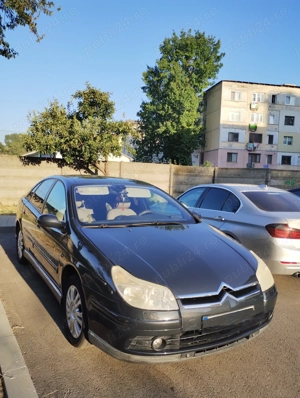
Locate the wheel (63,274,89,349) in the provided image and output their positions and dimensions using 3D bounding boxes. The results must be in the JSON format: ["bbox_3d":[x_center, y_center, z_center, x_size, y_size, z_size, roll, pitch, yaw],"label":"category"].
[{"bbox_3d":[-0.573,0.965,2.792,0.210,0.640,0.640,1,5,-31],"label":"wheel"}]

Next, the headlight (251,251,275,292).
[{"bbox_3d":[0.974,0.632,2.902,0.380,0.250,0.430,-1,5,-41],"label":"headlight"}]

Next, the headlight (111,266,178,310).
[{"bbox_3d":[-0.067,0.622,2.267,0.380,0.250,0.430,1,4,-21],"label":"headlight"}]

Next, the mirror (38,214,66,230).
[{"bbox_3d":[-0.970,0.226,3.157,0.250,0.160,0.140,1,5,-31],"label":"mirror"}]

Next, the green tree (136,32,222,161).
[{"bbox_3d":[2.562,-7.614,28.505,7.600,14.429,7.200,3,4,0],"label":"green tree"}]

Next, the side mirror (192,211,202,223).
[{"bbox_3d":[0.601,0.242,4.116,0.250,0.160,0.140,1,5,-31],"label":"side mirror"}]

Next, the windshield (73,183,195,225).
[{"bbox_3d":[-0.217,0.042,3.692,1.430,0.150,0.977,1,29,-31],"label":"windshield"}]

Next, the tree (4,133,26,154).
[{"bbox_3d":[-19.890,-6.383,48.247,5.000,7.055,5.000,3,4,0],"label":"tree"}]

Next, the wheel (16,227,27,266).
[{"bbox_3d":[-1.986,0.727,5.140,0.210,0.640,0.640,1,5,-31],"label":"wheel"}]

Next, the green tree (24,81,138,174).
[{"bbox_3d":[-2.342,-1.741,11.157,3.800,4.482,3.500,3,4,0],"label":"green tree"}]

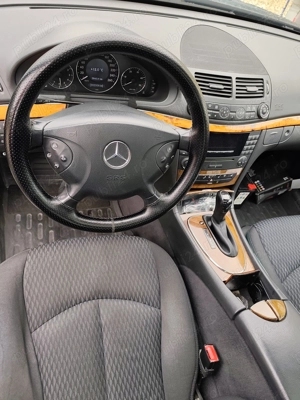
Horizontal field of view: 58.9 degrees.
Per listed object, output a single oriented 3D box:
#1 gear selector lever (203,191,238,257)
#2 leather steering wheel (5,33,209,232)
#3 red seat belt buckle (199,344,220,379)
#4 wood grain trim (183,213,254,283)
[{"bbox_3d":[0.247,0.071,0.814,0.080,0.125,0.170,-3,51,-21],"label":"gear selector lever"},{"bbox_3d":[-0.066,-0.109,0.531,0.385,0.385,0.085,-3,29,-21],"label":"leather steering wheel"},{"bbox_3d":[0.163,0.443,0.732,0.030,0.070,0.042,-3,31,-21],"label":"red seat belt buckle"},{"bbox_3d":[0.225,0.135,0.830,0.185,0.030,0.250,-3,47,-21],"label":"wood grain trim"}]

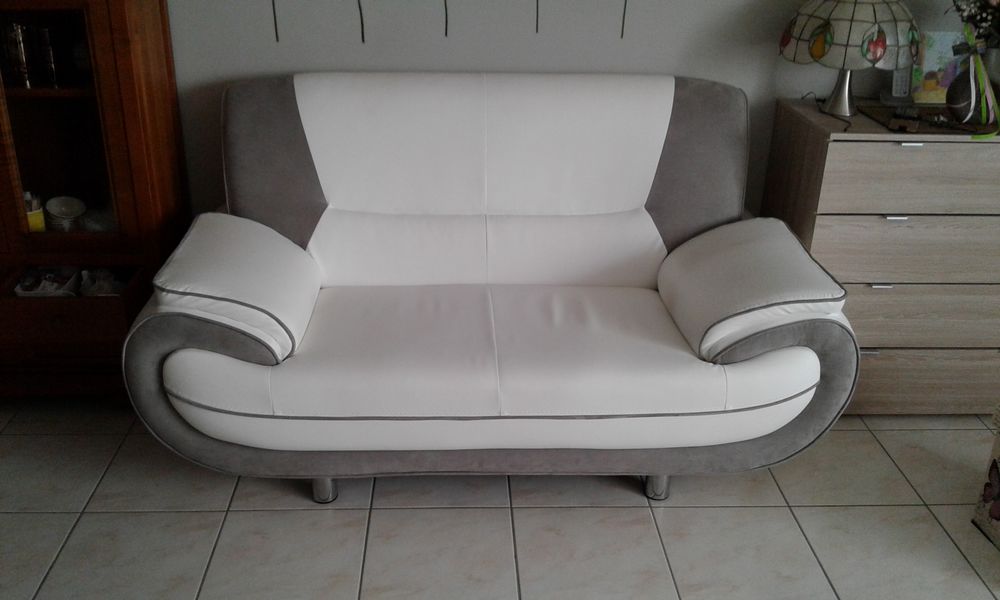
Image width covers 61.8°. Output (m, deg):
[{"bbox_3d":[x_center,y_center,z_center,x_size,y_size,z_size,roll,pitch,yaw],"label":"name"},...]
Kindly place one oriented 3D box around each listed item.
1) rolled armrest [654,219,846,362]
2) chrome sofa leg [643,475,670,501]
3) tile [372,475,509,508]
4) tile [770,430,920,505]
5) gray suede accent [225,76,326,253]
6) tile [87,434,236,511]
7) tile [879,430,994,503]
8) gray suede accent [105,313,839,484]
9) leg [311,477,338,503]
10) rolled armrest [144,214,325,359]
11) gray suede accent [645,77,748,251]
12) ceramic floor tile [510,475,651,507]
[{"bbox_3d":[0.600,-0.043,2.051,0.325,0.210,0.470,0,26,-2],"label":"rolled armrest"},{"bbox_3d":[0.387,0.438,2.051,0.066,0.090,0.066,0,26,-2],"label":"chrome sofa leg"},{"bbox_3d":[-0.144,0.436,2.145,0.338,0.010,0.318,0,26,-2],"label":"tile"},{"bbox_3d":[0.870,0.437,2.186,0.338,0.010,0.318,0,26,-2],"label":"tile"},{"bbox_3d":[-0.595,-0.356,2.189,0.277,0.405,0.220,0,26,-2],"label":"gray suede accent"},{"bbox_3d":[-0.819,0.436,2.117,0.338,0.010,0.318,0,26,-2],"label":"tile"},{"bbox_3d":[1.207,0.438,2.199,0.338,0.010,0.318,0,26,-2],"label":"tile"},{"bbox_3d":[-0.009,0.212,1.921,1.598,0.425,0.125,0,26,-2],"label":"gray suede accent"},{"bbox_3d":[-0.425,0.436,2.020,0.066,0.090,0.066,0,26,-2],"label":"leg"},{"bbox_3d":[-0.611,-0.048,1.999,0.310,0.220,0.470,0,26,-2],"label":"rolled armrest"},{"bbox_3d":[0.534,-0.355,2.234,0.283,0.405,0.220,0,26,-2],"label":"gray suede accent"},{"bbox_3d":[0.194,0.437,2.158,0.338,0.010,0.318,0,26,-2],"label":"ceramic floor tile"}]

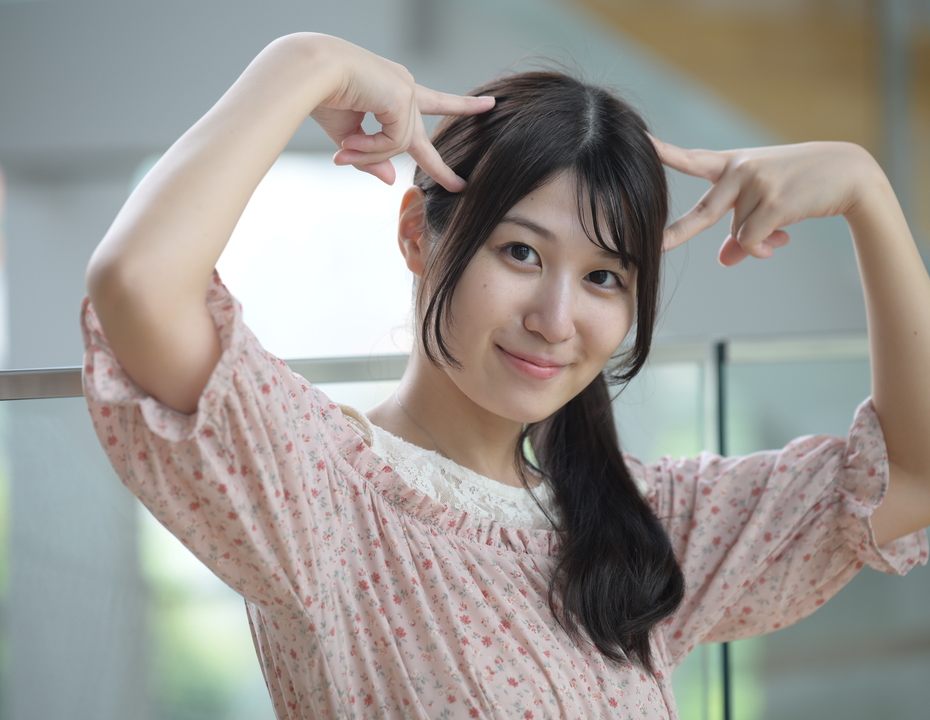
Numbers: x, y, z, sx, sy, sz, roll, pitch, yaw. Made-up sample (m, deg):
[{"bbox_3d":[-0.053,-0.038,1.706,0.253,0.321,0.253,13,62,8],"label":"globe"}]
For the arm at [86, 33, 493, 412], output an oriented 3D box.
[{"bbox_3d":[-0.114,-0.089,2.620,0.265,0.247,0.190,-1,2,-3],"label":"arm"}]

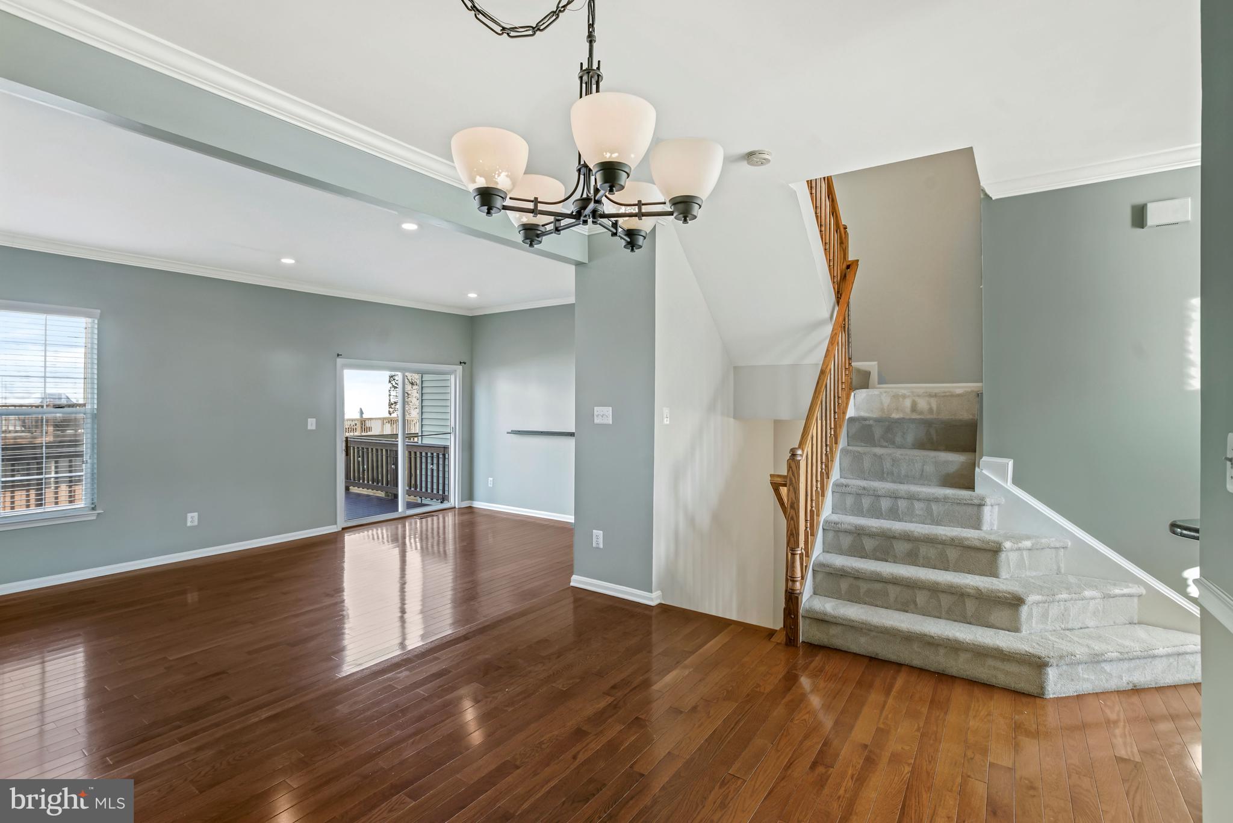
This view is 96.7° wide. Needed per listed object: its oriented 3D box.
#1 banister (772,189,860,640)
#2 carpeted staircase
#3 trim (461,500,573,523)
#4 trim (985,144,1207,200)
[{"bbox_3d":[1.474,-0.211,3.951,0.202,3.197,1.642,0,1,35],"label":"banister"},{"bbox_3d":[2.314,0.619,3.365,1.922,1.541,1.498,0,1,35],"label":"carpeted staircase"},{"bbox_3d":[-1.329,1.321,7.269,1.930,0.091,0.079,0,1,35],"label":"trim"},{"bbox_3d":[2.643,-1.333,3.070,0.994,0.097,0.079,0,1,35],"label":"trim"}]

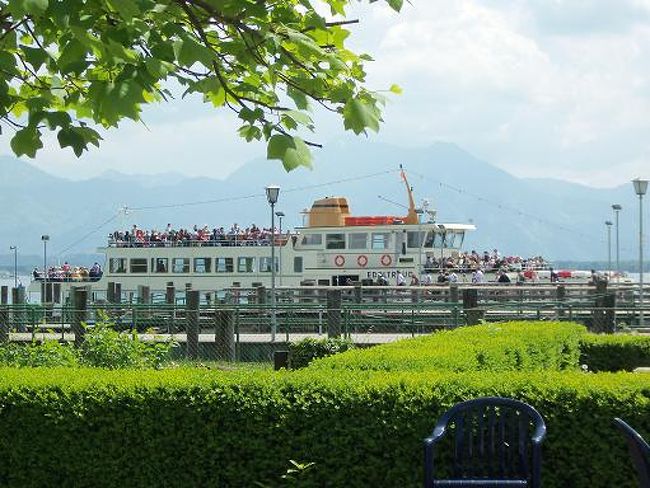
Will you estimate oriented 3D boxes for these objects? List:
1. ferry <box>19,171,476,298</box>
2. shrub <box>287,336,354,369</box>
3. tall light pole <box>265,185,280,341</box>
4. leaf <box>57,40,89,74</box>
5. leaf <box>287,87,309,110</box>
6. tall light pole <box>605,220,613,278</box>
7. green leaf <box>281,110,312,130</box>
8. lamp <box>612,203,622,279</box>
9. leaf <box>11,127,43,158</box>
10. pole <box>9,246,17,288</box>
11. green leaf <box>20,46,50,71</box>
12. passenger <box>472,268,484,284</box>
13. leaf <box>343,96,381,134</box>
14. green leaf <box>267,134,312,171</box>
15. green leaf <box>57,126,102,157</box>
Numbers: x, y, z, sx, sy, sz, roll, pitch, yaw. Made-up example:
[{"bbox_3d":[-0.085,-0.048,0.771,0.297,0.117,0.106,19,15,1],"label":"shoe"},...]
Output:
[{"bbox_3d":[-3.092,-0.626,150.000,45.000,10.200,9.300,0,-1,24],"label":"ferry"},{"bbox_3d":[-0.040,1.420,22.500,0.800,0.600,0.750,0,-1,0],"label":"shrub"},{"bbox_3d":[-1.534,0.541,56.000,0.420,4.560,0.420,0,-1,0],"label":"tall light pole"},{"bbox_3d":[-0.791,-0.587,6.000,0.100,0.115,0.050,0,-1,0],"label":"leaf"},{"bbox_3d":[-0.086,-0.456,6.000,0.072,0.080,0.040,0,-1,0],"label":"leaf"},{"bbox_3d":[16.276,0.861,110.000,0.430,4.420,0.430,0,-1,0],"label":"tall light pole"},{"bbox_3d":[-0.101,-0.438,6.800,0.115,0.075,0.070,0,-1,0],"label":"green leaf"},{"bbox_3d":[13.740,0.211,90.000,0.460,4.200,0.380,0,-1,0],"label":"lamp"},{"bbox_3d":[-1.059,-0.360,6.800,0.115,0.115,0.060,0,-1,0],"label":"leaf"},{"bbox_3d":[-26.843,2.153,165.000,0.600,3.880,0.350,0,-1,-11],"label":"pole"},{"bbox_3d":[-0.910,-0.584,6.000,0.090,0.085,0.040,0,-1,0],"label":"green leaf"},{"bbox_3d":[9.243,2.321,115.000,0.350,1.700,0.500,-1,-1,30],"label":"passenger"},{"bbox_3d":[0.130,-0.456,6.800,0.135,0.135,0.070,0,-1,0],"label":"leaf"},{"bbox_3d":[-0.126,-0.325,6.800,0.163,0.130,0.080,0,-1,0],"label":"green leaf"},{"bbox_3d":[-0.769,-0.321,6.000,0.145,0.095,0.060,0,-1,0],"label":"green leaf"}]

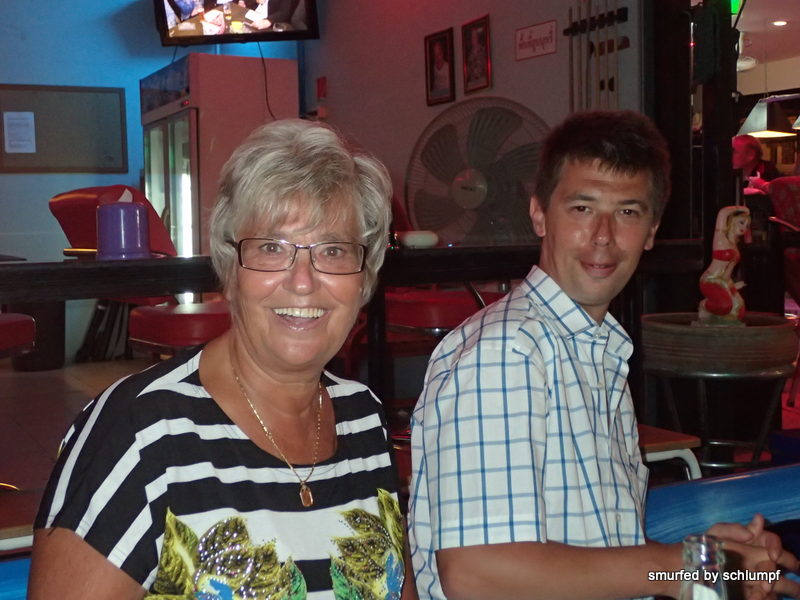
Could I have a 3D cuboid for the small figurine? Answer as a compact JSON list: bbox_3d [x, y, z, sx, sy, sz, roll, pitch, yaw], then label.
[{"bbox_3d":[0.813,-0.085,2.680,0.130,0.300,0.110,1,5,38],"label":"small figurine"}]

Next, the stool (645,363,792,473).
[{"bbox_3d":[0.818,0.511,2.722,0.375,0.700,0.375,-1,4,0],"label":"stool"}]

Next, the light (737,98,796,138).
[{"bbox_3d":[2.765,-1.373,8.000,0.330,0.280,0.330,-4,4,-32],"label":"light"}]

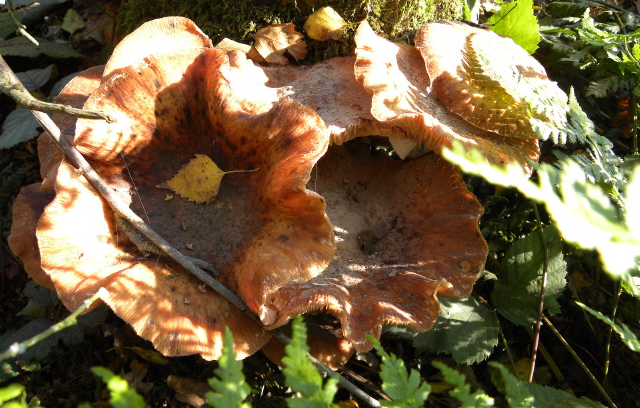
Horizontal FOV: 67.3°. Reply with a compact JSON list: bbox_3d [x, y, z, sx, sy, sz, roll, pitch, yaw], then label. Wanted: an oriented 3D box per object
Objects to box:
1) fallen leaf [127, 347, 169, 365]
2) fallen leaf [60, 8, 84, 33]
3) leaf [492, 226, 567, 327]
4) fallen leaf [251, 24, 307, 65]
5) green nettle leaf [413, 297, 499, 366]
[{"bbox_3d":[-0.177,0.153,0.490,0.043,0.013,0.022,15,41,8],"label":"fallen leaf"},{"bbox_3d":[-0.391,-0.288,0.760,0.038,0.012,0.046,-1,53,-8],"label":"fallen leaf"},{"bbox_3d":[0.214,0.074,0.490,0.073,0.018,0.100,9,63,1],"label":"leaf"},{"bbox_3d":[-0.053,-0.204,0.610,0.070,0.025,0.056,0,60,0],"label":"fallen leaf"},{"bbox_3d":[0.131,0.123,0.475,0.090,0.018,0.068,16,57,7],"label":"green nettle leaf"}]

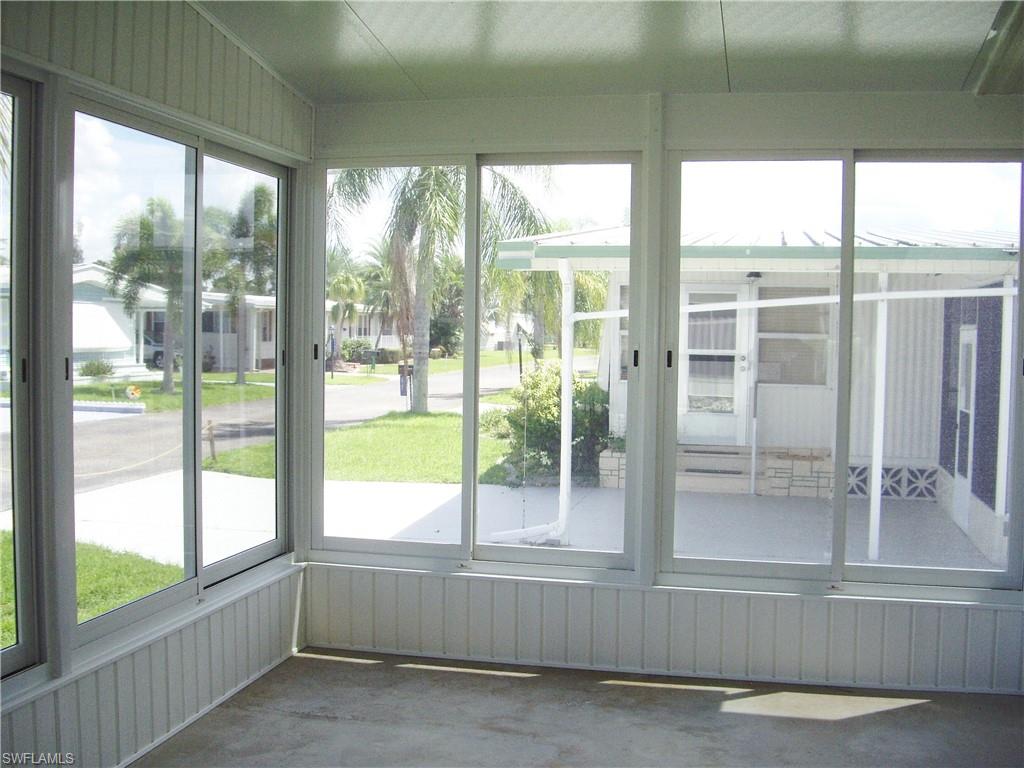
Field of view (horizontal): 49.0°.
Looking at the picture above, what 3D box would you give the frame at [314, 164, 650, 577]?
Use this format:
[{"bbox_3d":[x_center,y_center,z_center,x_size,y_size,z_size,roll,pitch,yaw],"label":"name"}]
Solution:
[{"bbox_3d":[-0.161,-0.096,4.491,1.388,1.654,0.100,2,3,13],"label":"frame"}]

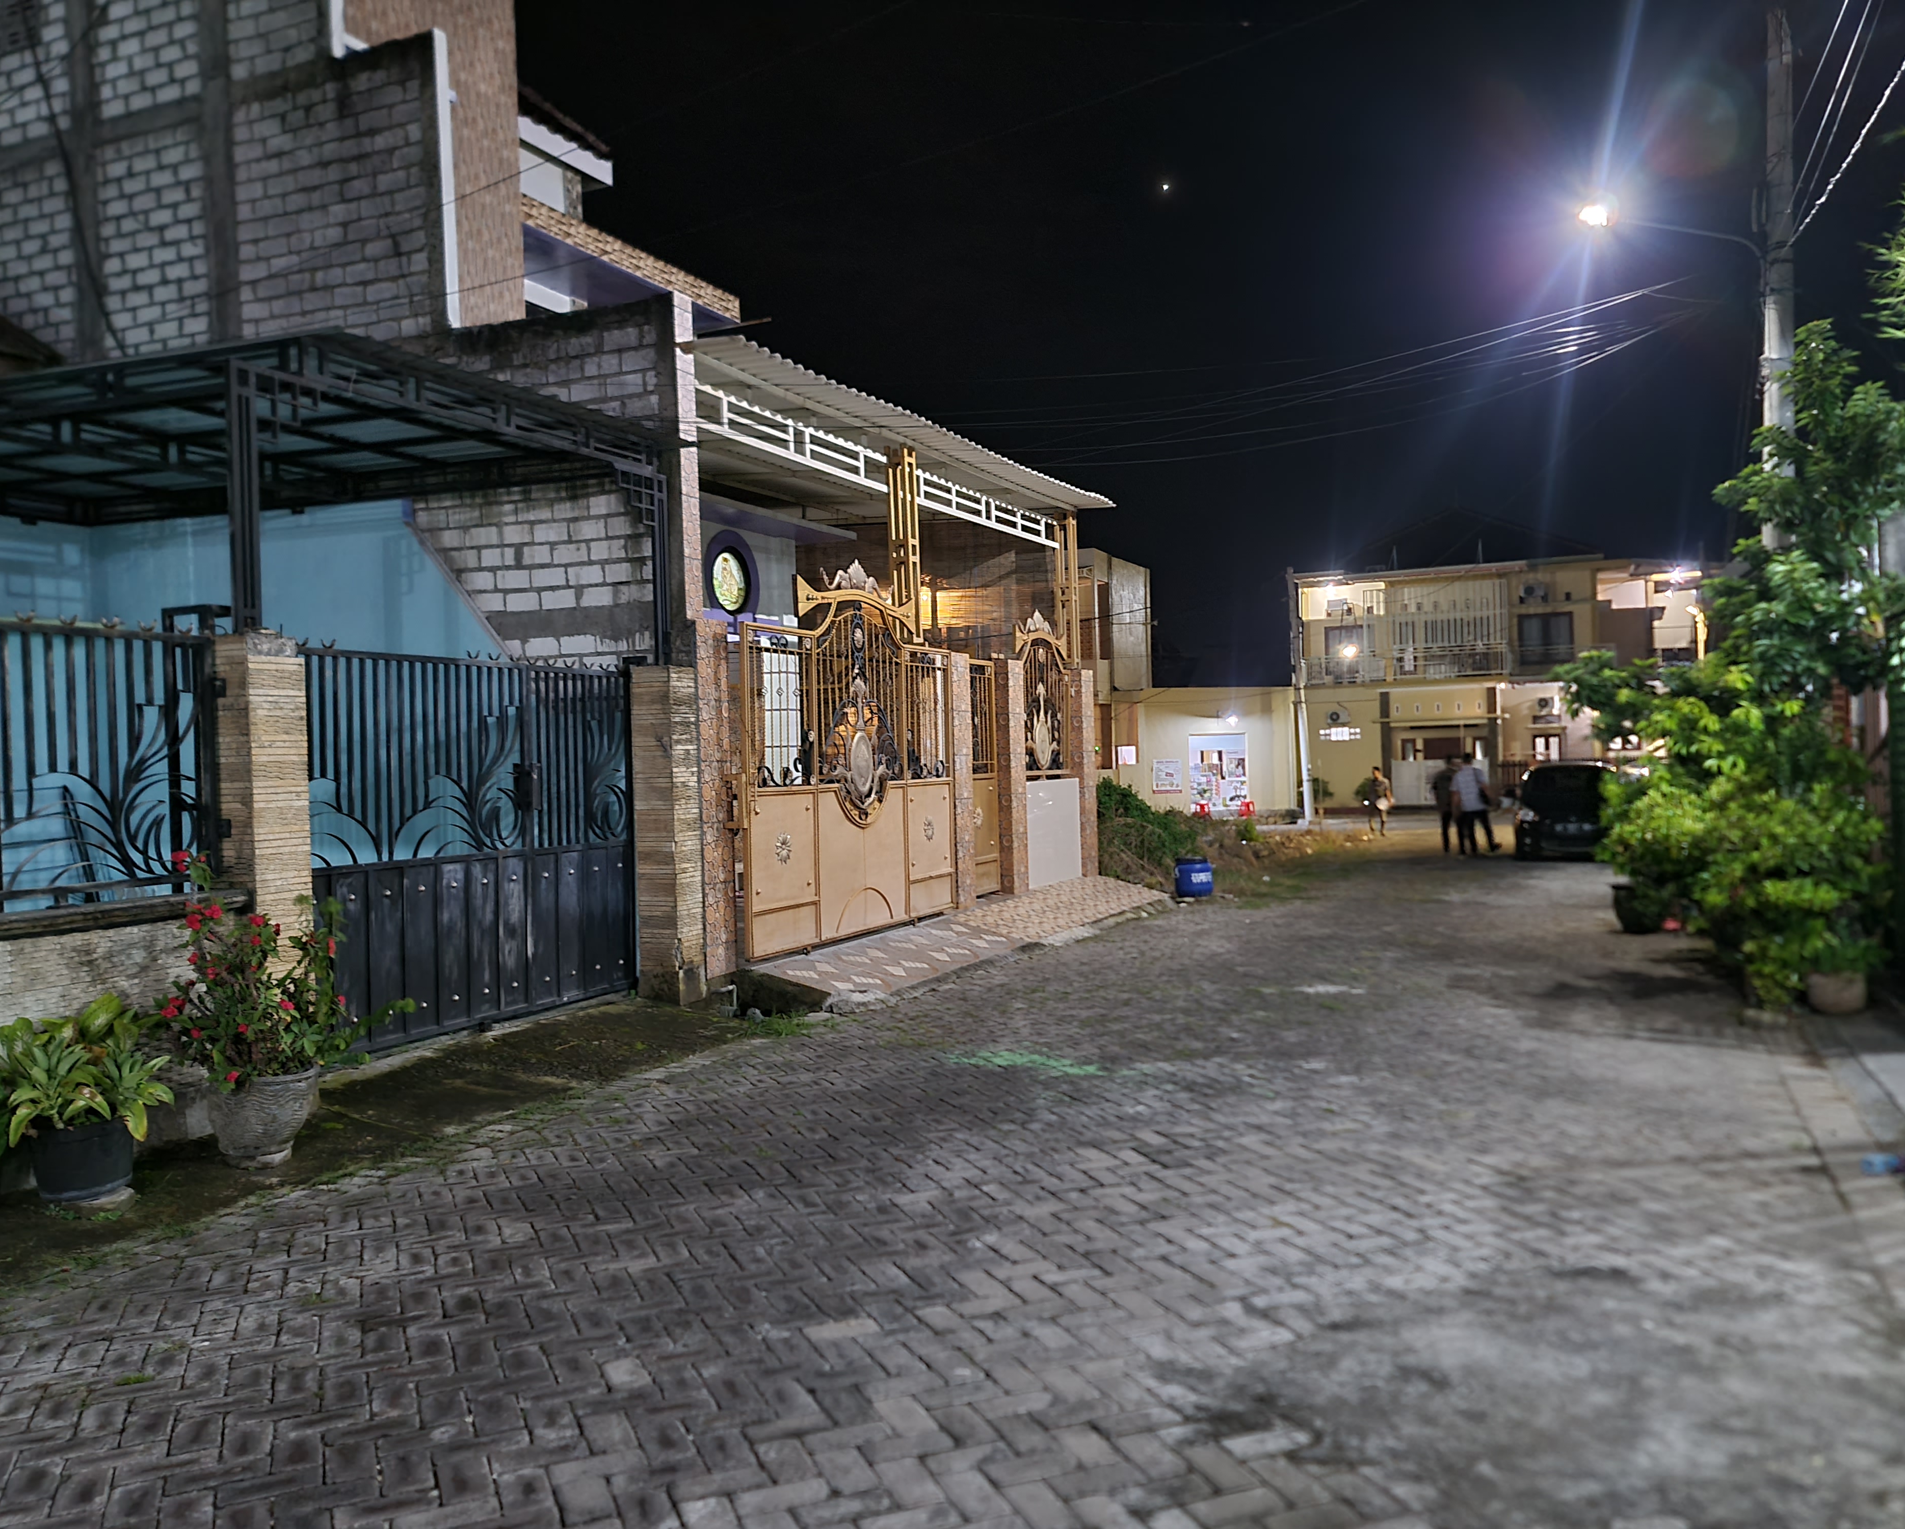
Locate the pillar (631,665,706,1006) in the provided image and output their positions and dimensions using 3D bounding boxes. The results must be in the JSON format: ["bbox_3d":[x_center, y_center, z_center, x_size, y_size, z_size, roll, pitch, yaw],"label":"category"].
[{"bbox_3d":[-1.880,0.471,9.731,0.330,2.220,0.300,-1,0,25],"label":"pillar"}]

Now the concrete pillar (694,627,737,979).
[{"bbox_3d":[-1.673,0.218,9.750,0.250,2.380,0.390,-2,0,24],"label":"concrete pillar"}]

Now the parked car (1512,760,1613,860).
[{"bbox_3d":[10.485,0.679,24.717,1.690,1.530,4.000,-1,0,25],"label":"parked car"}]

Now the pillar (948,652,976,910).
[{"bbox_3d":[-0.011,0.151,13.700,0.250,2.360,0.410,-2,0,24],"label":"pillar"}]

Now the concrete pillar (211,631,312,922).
[{"bbox_3d":[-3.209,0.526,6.828,0.320,2.220,0.320,-1,0,25],"label":"concrete pillar"}]

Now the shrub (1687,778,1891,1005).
[{"bbox_3d":[4.917,0.725,8.650,1.080,1.230,1.000,-2,0,30],"label":"shrub"}]

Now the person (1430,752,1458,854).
[{"bbox_3d":[8.210,0.652,24.600,0.480,1.650,0.380,-1,0,25],"label":"person"}]

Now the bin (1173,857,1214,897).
[{"bbox_3d":[2.762,1.290,16.800,0.430,0.450,0.430,-2,0,0],"label":"bin"}]

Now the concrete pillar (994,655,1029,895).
[{"bbox_3d":[0.517,0.137,14.979,0.350,2.350,0.400,-1,0,25],"label":"concrete pillar"}]

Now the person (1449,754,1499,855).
[{"bbox_3d":[8.547,0.654,24.200,0.600,1.650,0.600,-2,0,17],"label":"person"}]

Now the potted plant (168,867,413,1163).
[{"bbox_3d":[-2.671,0.967,5.900,0.930,1.180,0.760,-2,0,-25],"label":"potted plant"}]

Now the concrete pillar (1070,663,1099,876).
[{"bbox_3d":[1.419,0.095,16.941,0.350,2.340,0.400,-1,0,25],"label":"concrete pillar"}]

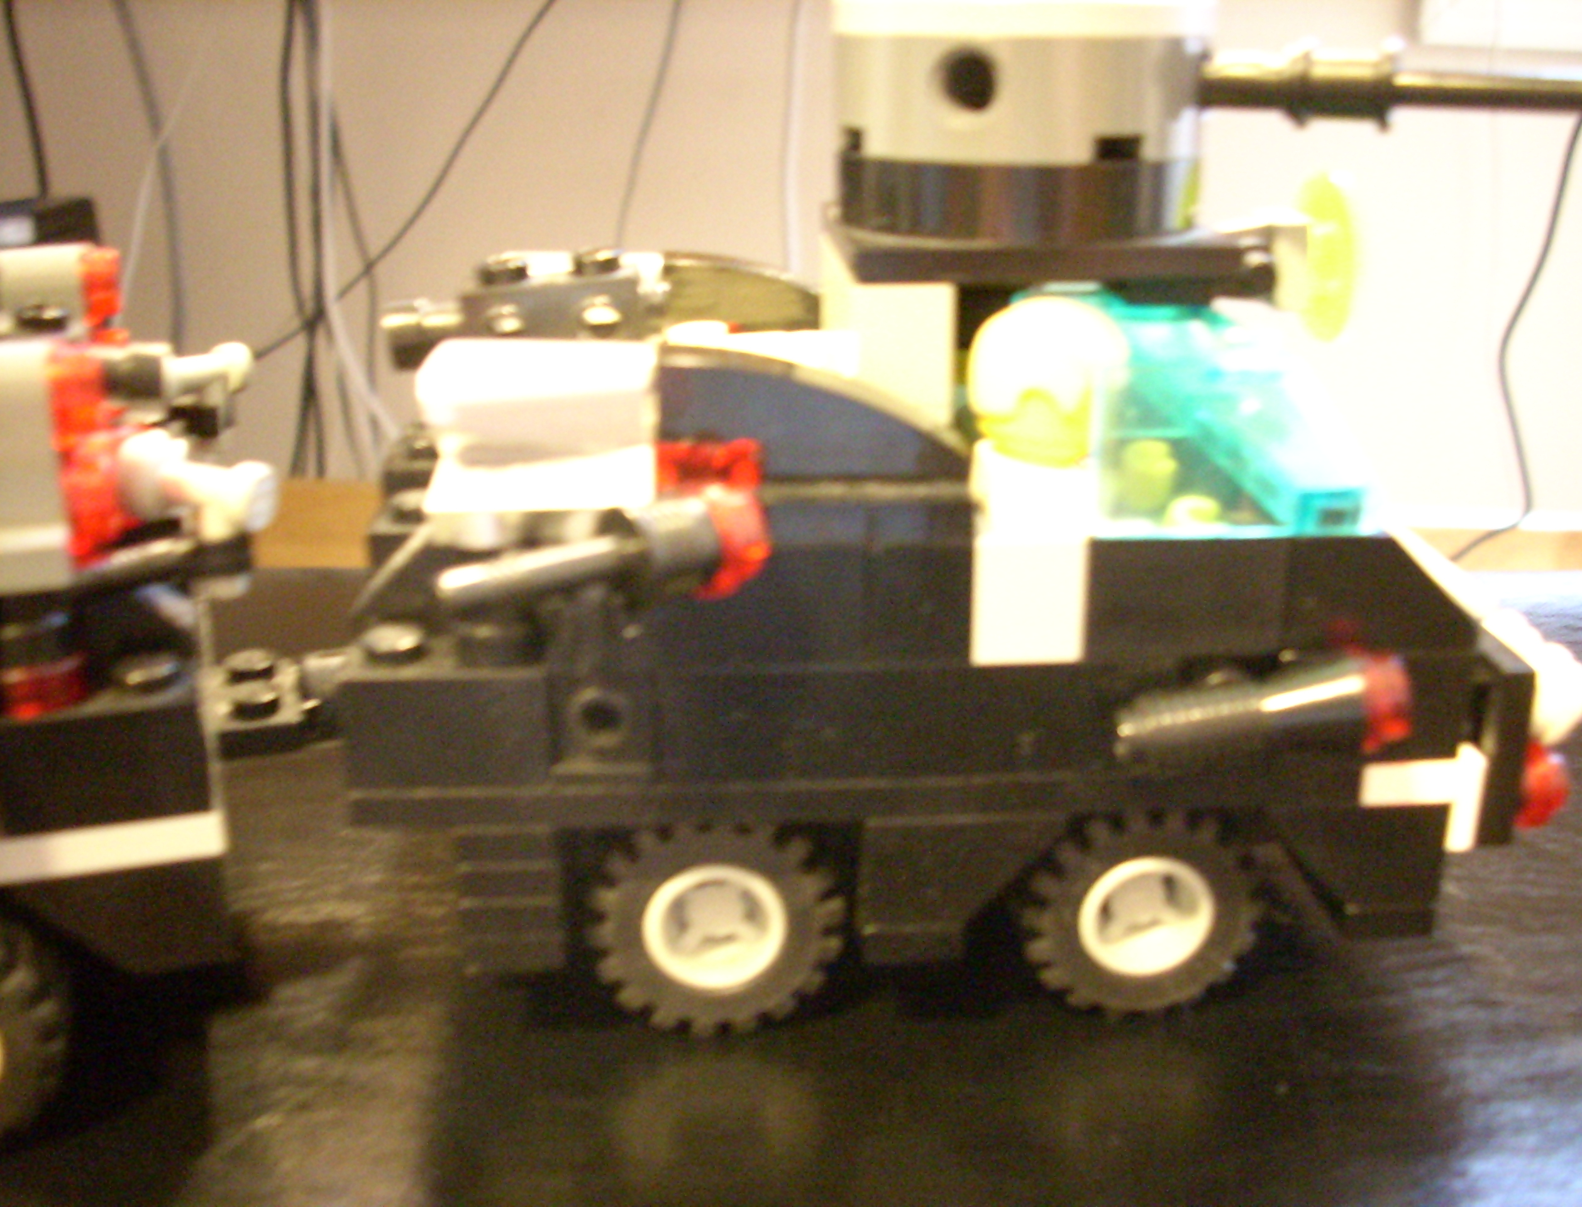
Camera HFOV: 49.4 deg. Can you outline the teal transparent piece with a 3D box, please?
[{"bbox_3d":[0.033,-0.016,0.143,0.023,0.014,0.032,-1,17,-1],"label":"teal transparent piece"}]

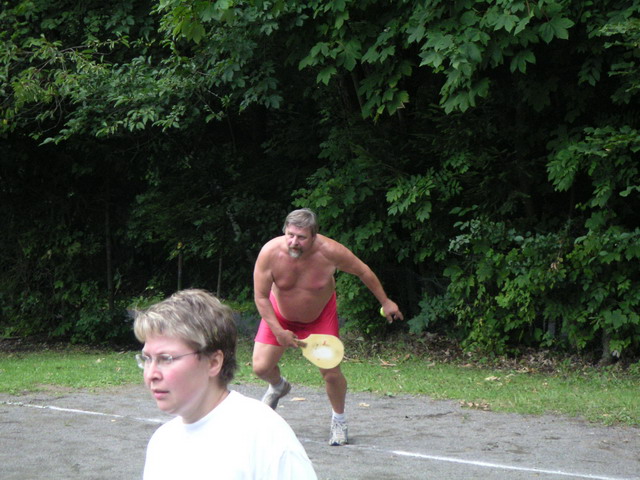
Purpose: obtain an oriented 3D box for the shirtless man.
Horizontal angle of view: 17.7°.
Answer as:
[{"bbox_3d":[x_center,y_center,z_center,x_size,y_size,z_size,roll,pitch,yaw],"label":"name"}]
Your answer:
[{"bbox_3d":[0.050,0.520,12.600,0.920,1.430,0.950,0,2,12],"label":"shirtless man"}]

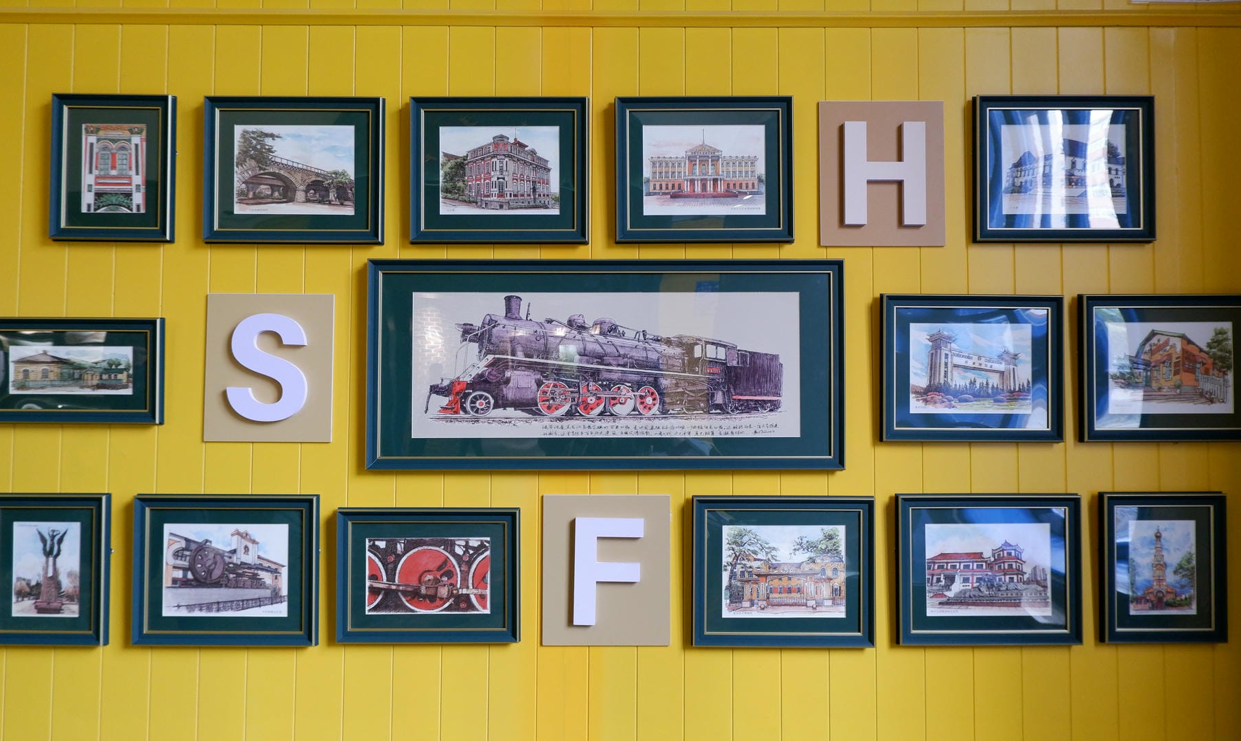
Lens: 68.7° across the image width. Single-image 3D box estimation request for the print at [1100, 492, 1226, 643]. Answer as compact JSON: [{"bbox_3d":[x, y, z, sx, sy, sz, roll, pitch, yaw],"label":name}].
[{"bbox_3d":[1.191,0.431,1.997,0.264,0.323,0.030,0,-2,0],"label":"print"}]

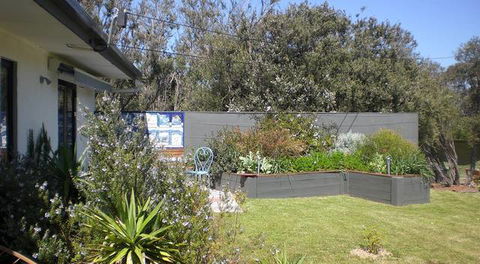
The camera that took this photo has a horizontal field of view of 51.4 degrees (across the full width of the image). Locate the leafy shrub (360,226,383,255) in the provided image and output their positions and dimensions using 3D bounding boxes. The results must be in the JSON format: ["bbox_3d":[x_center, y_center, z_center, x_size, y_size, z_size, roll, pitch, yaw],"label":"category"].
[{"bbox_3d":[1.488,1.228,5.650,0.260,0.320,0.260,0,2,0],"label":"leafy shrub"}]

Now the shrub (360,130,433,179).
[{"bbox_3d":[3.022,0.437,9.700,1.400,0.950,1.150,0,2,0],"label":"shrub"}]

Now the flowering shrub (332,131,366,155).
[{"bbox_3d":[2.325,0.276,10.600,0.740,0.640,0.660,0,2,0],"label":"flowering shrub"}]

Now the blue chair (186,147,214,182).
[{"bbox_3d":[-0.724,0.729,9.100,0.420,0.900,0.470,1,2,32],"label":"blue chair"}]

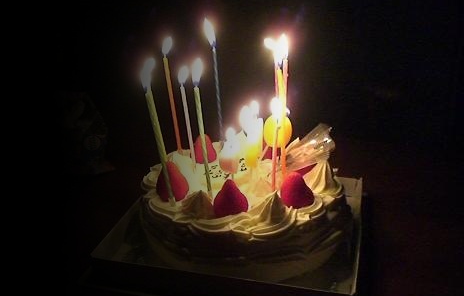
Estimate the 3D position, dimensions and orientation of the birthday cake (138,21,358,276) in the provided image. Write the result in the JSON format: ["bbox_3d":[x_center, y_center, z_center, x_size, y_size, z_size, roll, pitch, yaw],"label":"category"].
[{"bbox_3d":[0.012,-0.004,0.439,0.183,0.150,0.183,0,21,0],"label":"birthday cake"}]

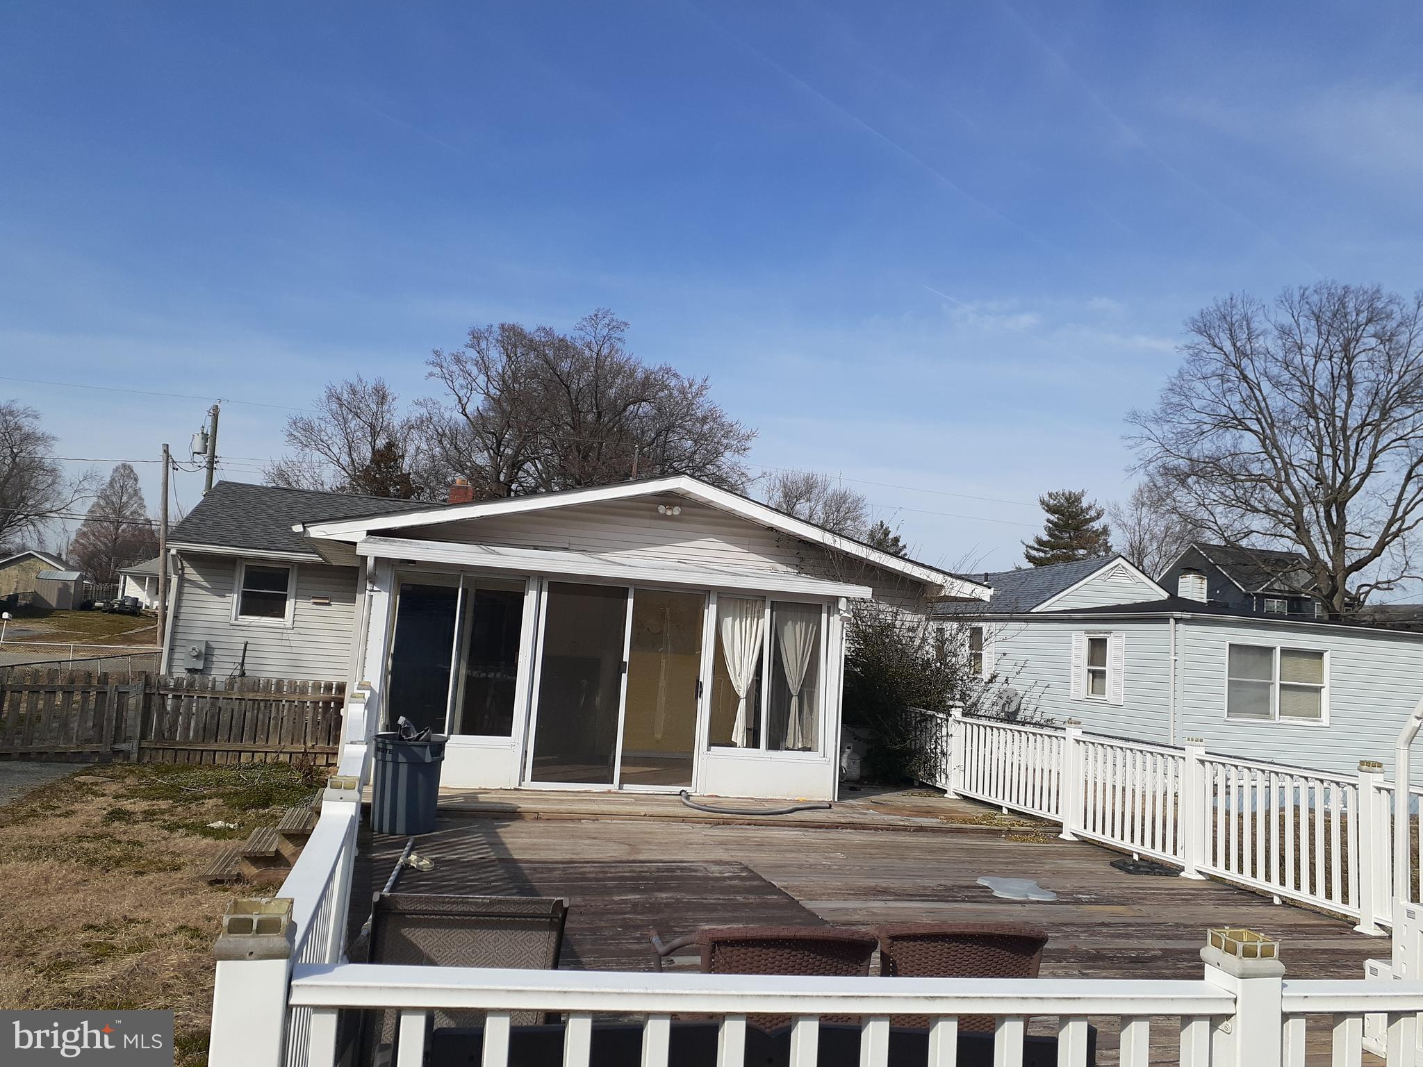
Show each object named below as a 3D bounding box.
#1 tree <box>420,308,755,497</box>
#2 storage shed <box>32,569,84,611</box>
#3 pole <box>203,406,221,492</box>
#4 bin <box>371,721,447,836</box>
[{"bbox_3d":[-6.457,-2.229,54.542,17.000,17.829,15.500,5,-6,-12],"label":"tree"},{"bbox_3d":[-38.890,3.358,66.000,2.120,2.320,1.750,5,-6,-13],"label":"storage shed"},{"bbox_3d":[-16.358,0.161,35.530,0.300,8.793,0.300,5,-6,-12],"label":"pole"},{"bbox_3d":[-2.354,1.904,8.582,0.580,0.750,0.570,5,-6,-12],"label":"bin"}]

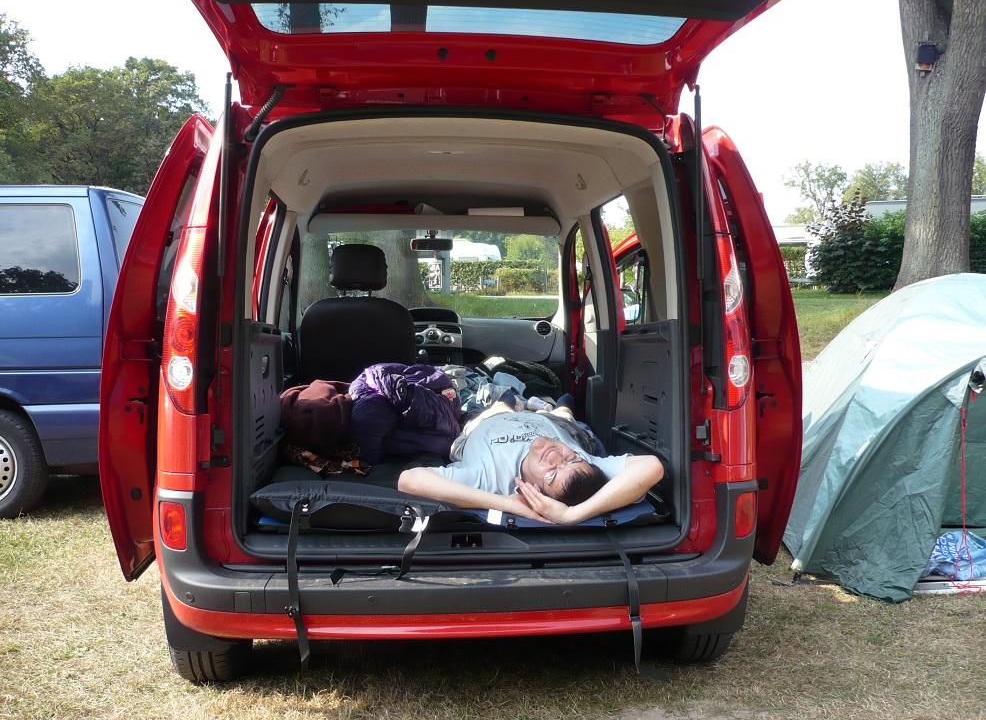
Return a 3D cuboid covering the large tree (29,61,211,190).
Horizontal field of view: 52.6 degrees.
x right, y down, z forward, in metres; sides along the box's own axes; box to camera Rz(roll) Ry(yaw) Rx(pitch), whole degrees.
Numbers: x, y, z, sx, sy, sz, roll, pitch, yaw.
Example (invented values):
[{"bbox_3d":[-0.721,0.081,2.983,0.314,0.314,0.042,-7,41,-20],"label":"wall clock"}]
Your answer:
[{"bbox_3d":[-15.923,-7.606,42.442,7.665,10.224,7.282,-2,5,-20],"label":"large tree"}]

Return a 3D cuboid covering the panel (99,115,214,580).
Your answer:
[{"bbox_3d":[-1.014,-0.046,3.365,0.340,1.400,0.880,0,5,-6],"label":"panel"}]

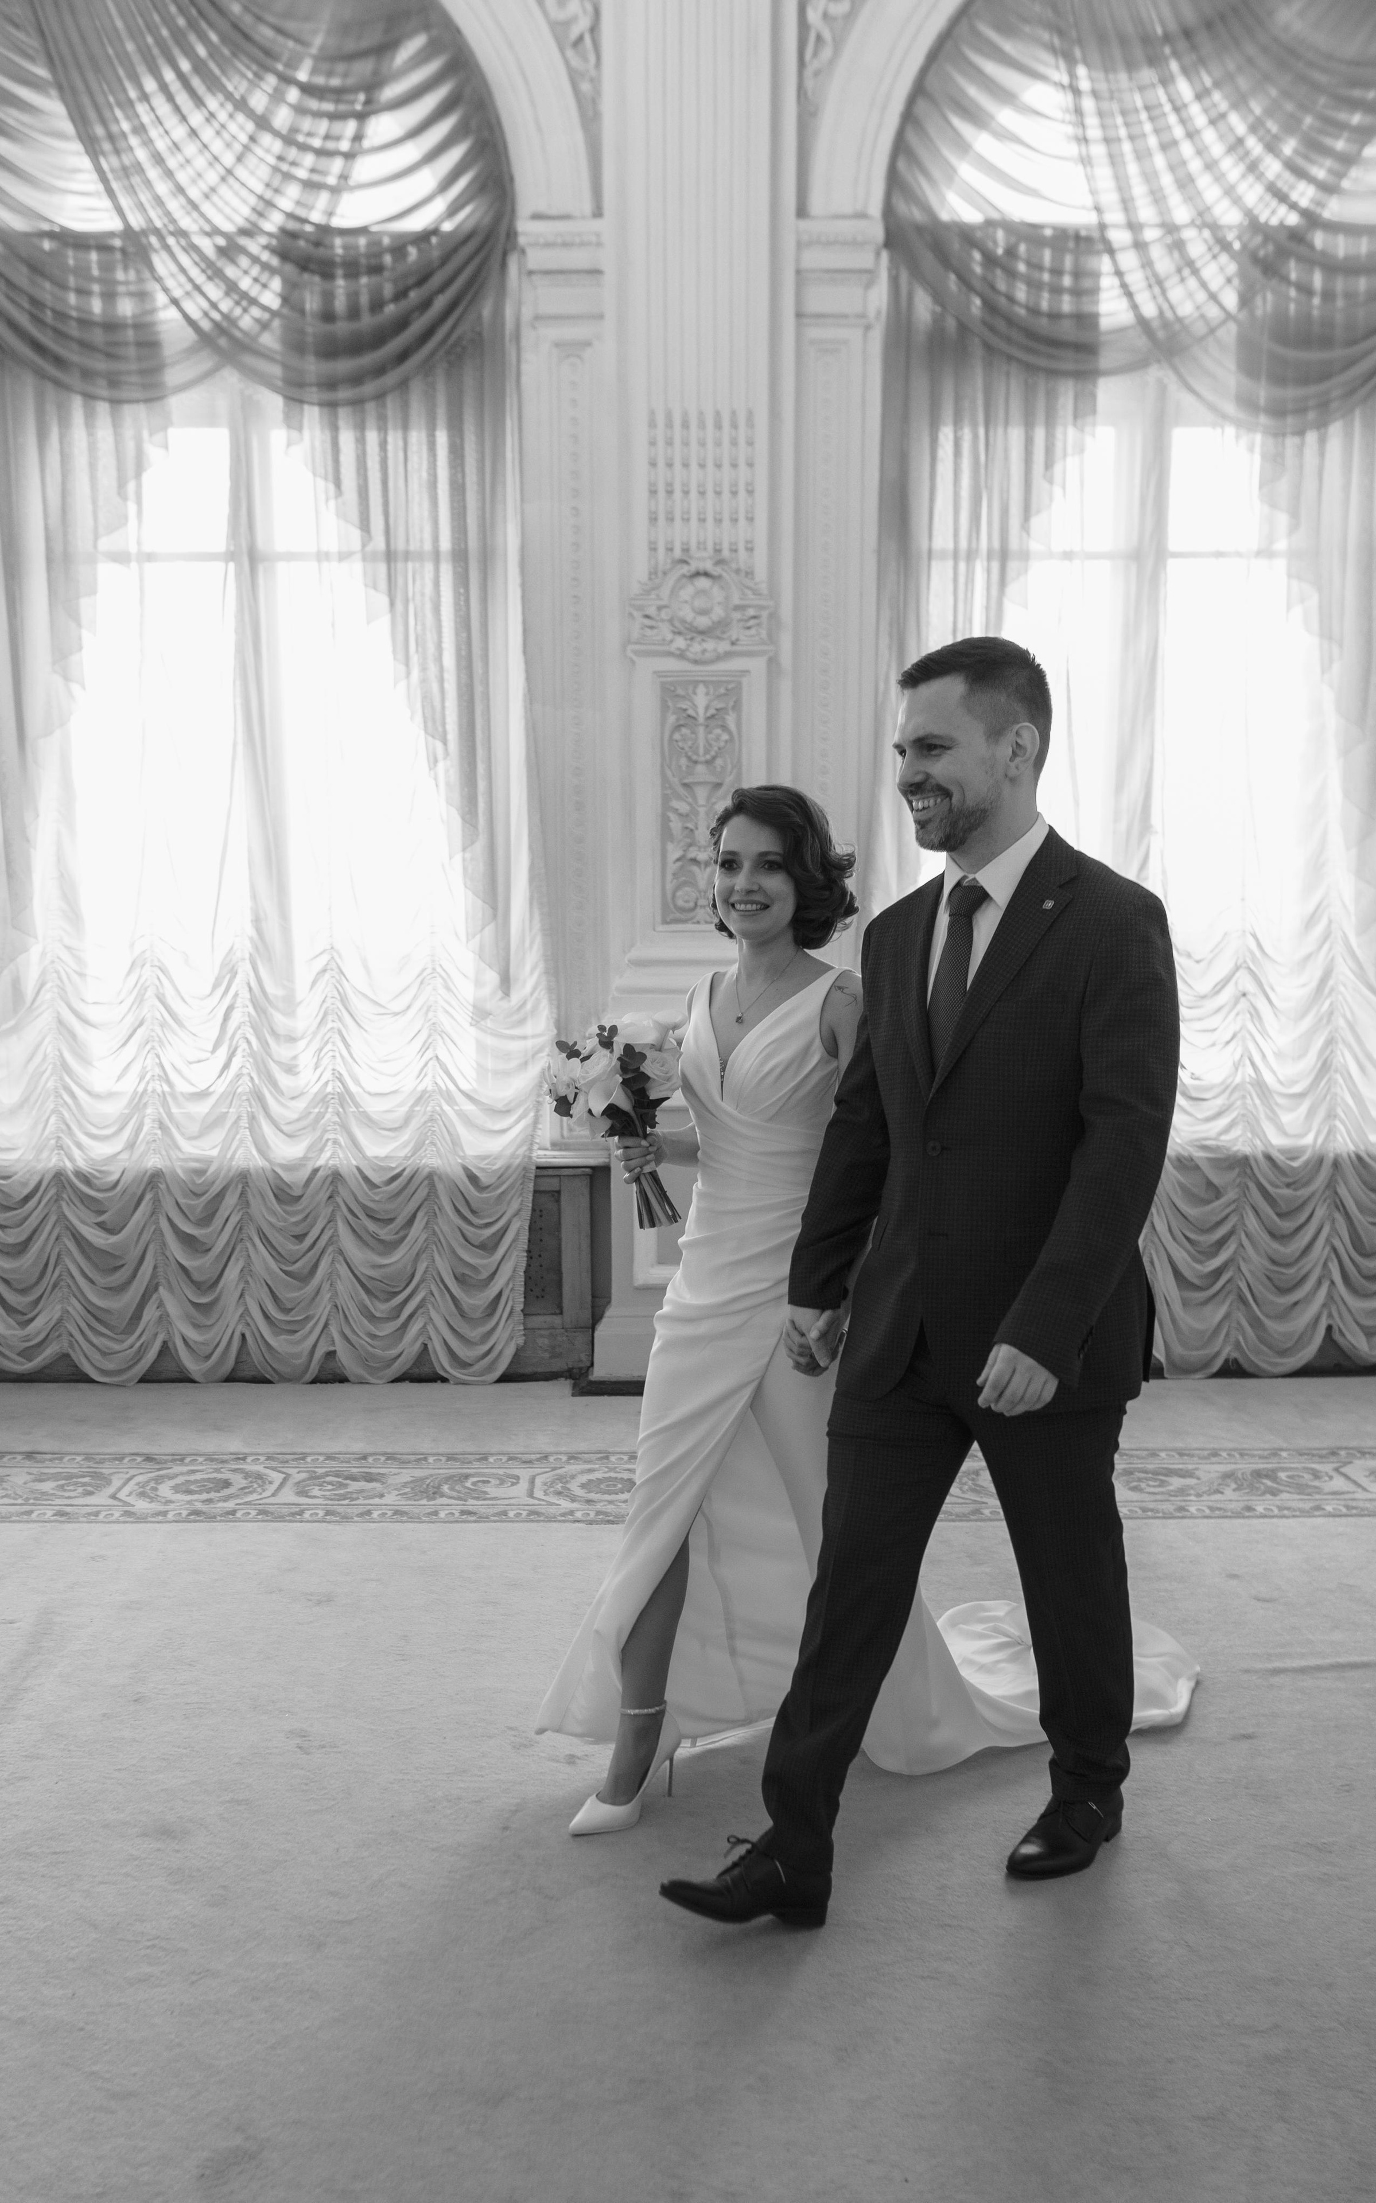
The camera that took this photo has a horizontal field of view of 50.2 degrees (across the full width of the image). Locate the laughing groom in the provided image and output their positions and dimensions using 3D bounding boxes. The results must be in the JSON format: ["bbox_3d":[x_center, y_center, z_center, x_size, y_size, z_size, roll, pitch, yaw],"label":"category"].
[{"bbox_3d":[0.343,0.295,2.100,0.750,1.850,0.560,-6,10,-36],"label":"laughing groom"}]

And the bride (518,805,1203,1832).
[{"bbox_3d":[0.386,0.312,2.588,1.290,1.680,0.630,-6,10,-36],"label":"bride"}]

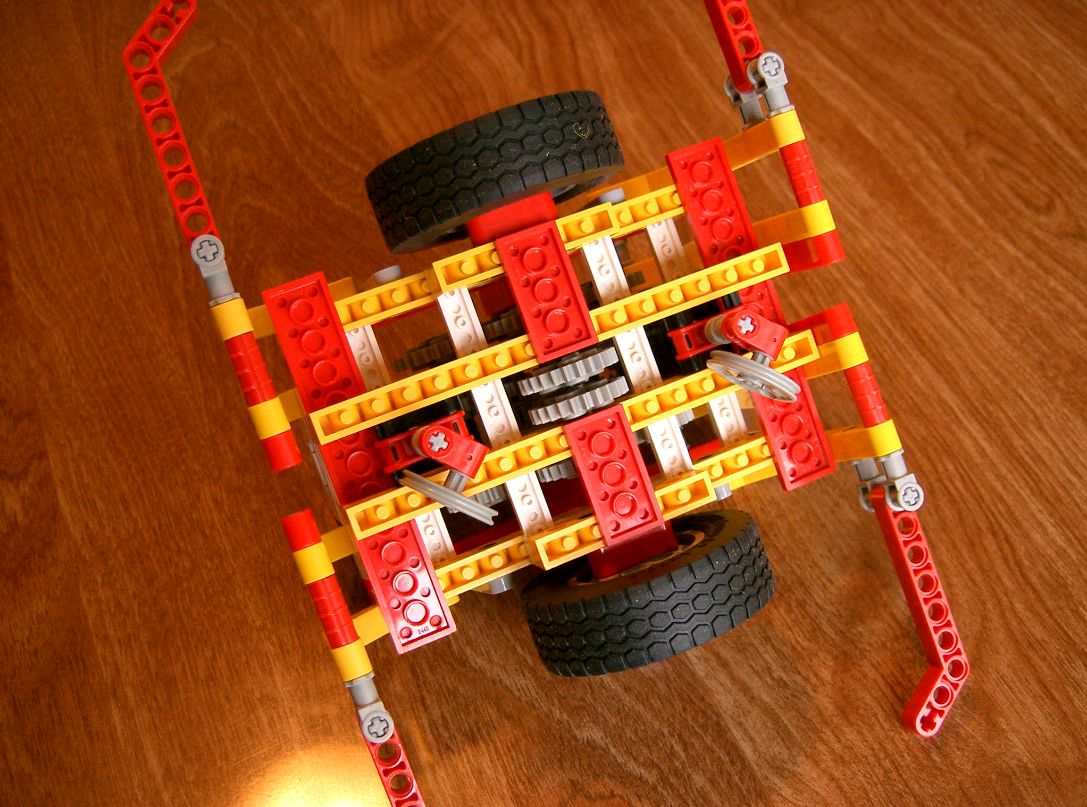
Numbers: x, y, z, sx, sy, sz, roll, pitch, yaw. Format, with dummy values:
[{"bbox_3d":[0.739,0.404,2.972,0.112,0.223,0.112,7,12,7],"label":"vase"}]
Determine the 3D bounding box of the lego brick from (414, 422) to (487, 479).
[{"bbox_3d":[-0.021,0.011,0.281,0.016,0.008,0.008,28,82,-11],"label":"lego brick"}]

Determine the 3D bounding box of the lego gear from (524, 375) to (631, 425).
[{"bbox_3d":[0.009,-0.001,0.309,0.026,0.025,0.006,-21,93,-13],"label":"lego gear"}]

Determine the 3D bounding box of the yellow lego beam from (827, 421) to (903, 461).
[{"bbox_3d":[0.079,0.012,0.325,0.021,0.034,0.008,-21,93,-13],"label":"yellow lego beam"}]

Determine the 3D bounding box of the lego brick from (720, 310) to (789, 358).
[{"bbox_3d":[0.052,-0.017,0.300,0.016,0.008,0.008,27,82,-11],"label":"lego brick"}]

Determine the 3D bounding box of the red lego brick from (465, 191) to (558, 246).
[{"bbox_3d":[-0.008,-0.046,0.306,0.024,0.008,0.008,-21,93,-13],"label":"red lego brick"}]

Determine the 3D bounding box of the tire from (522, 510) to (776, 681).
[{"bbox_3d":[0.026,0.047,0.310,0.062,0.062,0.020,-21,93,-13],"label":"tire"}]

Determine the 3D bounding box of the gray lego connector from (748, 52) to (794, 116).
[{"bbox_3d":[0.059,-0.082,0.315,0.007,0.008,0.016,-21,93,-13],"label":"gray lego connector"}]

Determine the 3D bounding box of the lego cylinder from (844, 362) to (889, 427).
[{"bbox_3d":[0.083,-0.002,0.313,0.008,0.008,0.017,-21,93,-13],"label":"lego cylinder"}]

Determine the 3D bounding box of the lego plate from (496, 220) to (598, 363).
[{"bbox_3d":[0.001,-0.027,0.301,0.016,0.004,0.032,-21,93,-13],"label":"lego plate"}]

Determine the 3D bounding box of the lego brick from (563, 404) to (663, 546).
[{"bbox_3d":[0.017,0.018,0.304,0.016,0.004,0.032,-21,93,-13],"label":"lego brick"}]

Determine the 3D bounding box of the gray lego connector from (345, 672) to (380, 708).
[{"bbox_3d":[-0.042,0.067,0.285,0.007,0.007,0.008,-21,93,-13],"label":"gray lego connector"}]

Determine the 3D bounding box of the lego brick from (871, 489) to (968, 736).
[{"bbox_3d":[0.098,0.053,0.322,0.019,0.008,0.066,-13,92,-14],"label":"lego brick"}]

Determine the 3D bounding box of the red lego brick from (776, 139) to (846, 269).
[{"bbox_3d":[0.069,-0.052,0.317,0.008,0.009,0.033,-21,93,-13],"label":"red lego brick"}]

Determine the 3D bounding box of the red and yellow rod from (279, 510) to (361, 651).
[{"bbox_3d":[-0.052,0.041,0.283,0.007,0.007,0.031,-21,93,-13],"label":"red and yellow rod"}]

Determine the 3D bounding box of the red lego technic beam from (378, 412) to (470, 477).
[{"bbox_3d":[-0.029,0.009,0.300,0.024,0.008,0.008,-21,93,-13],"label":"red lego technic beam"}]

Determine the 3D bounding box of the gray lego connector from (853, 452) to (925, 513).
[{"bbox_3d":[0.091,0.020,0.328,0.007,0.024,0.016,-21,93,-13],"label":"gray lego connector"}]

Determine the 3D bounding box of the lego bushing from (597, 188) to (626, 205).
[{"bbox_3d":[0.019,-0.054,0.327,0.007,0.007,0.006,-21,93,-13],"label":"lego bushing"}]

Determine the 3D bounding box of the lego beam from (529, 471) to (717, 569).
[{"bbox_3d":[0.020,0.029,0.309,0.048,0.010,0.008,-21,93,-13],"label":"lego beam"}]

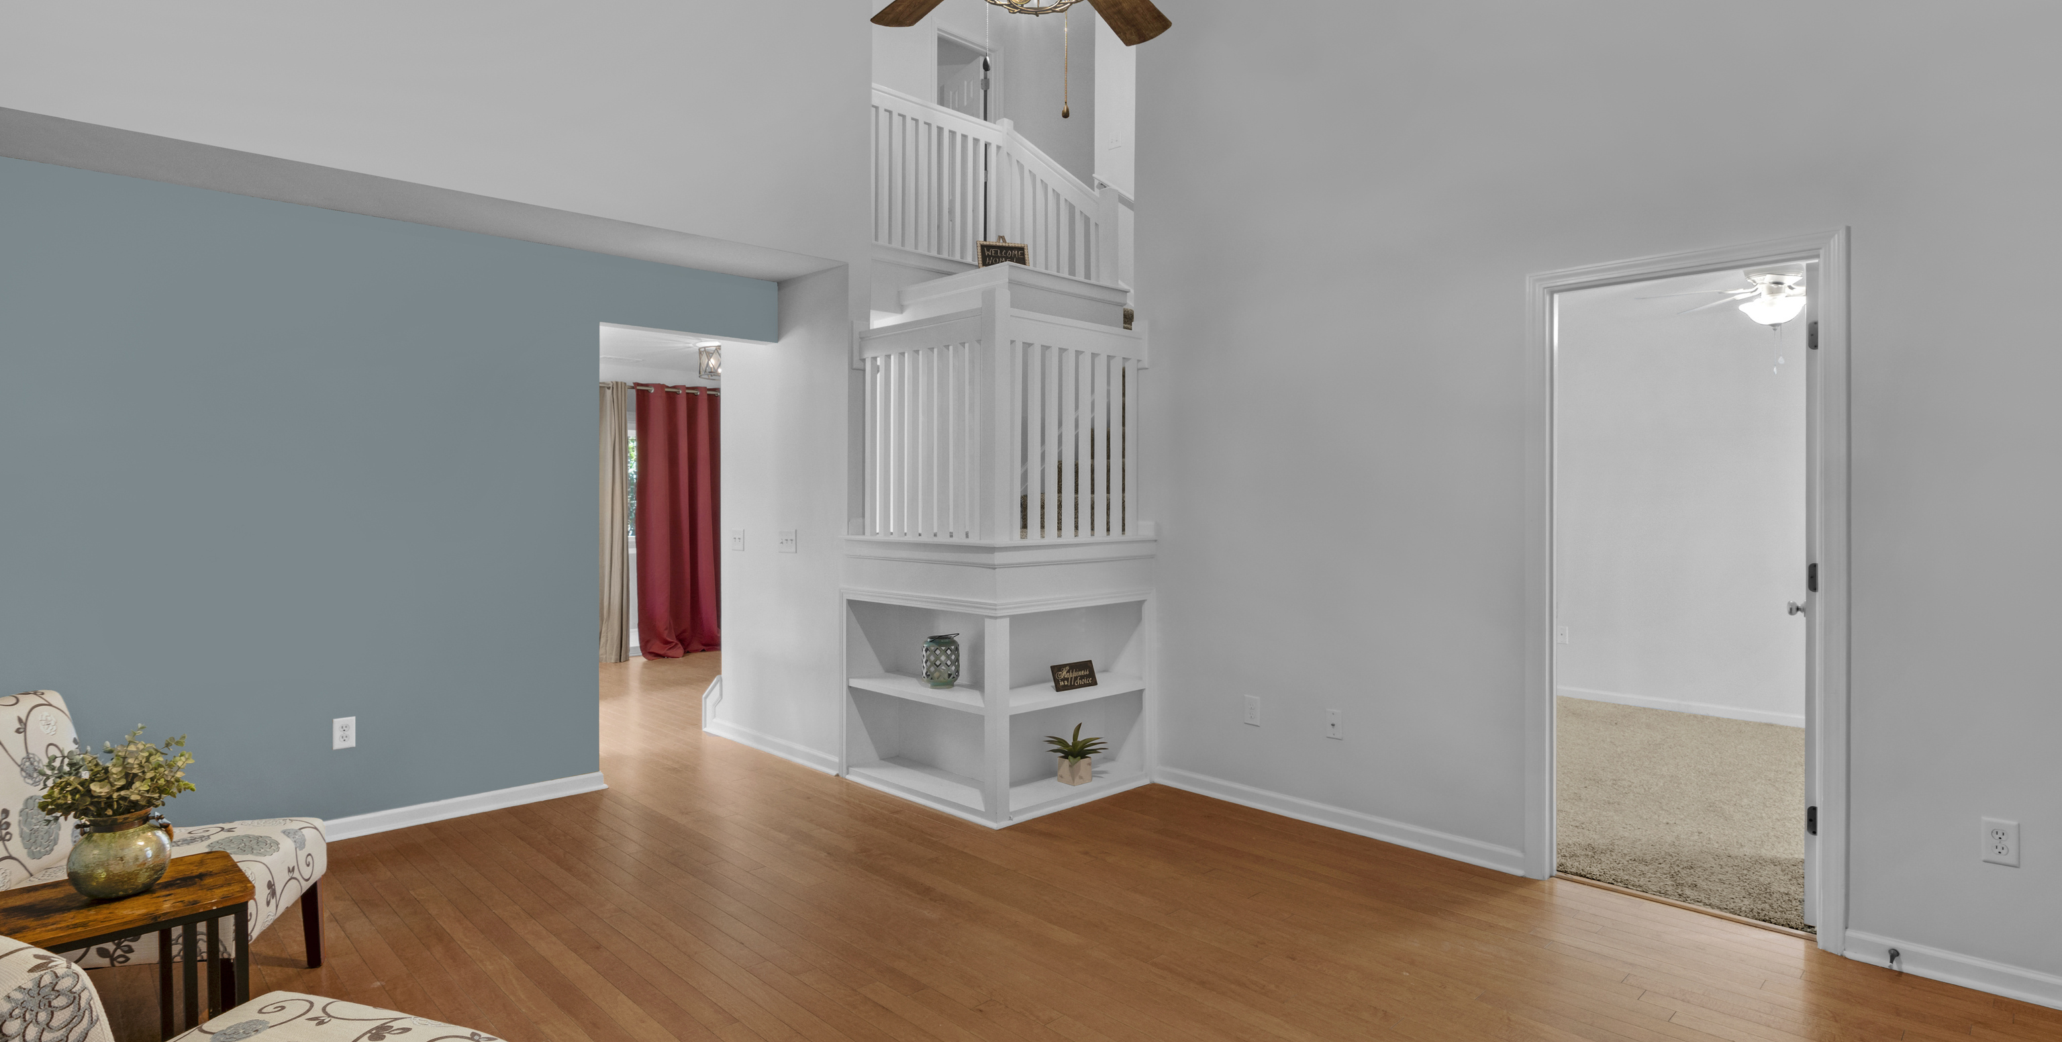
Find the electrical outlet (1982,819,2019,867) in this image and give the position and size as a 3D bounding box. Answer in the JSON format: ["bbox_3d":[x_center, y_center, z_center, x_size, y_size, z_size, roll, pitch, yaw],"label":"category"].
[{"bbox_3d":[2.563,0.850,2.420,0.072,0.117,0.012,1,2,42],"label":"electrical outlet"}]

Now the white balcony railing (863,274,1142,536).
[{"bbox_3d":[-0.143,-0.440,4.260,0.890,1.030,0.920,-1,2,-44],"label":"white balcony railing"}]

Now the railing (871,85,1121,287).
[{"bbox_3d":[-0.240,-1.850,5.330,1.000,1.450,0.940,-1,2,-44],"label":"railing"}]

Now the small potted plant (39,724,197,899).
[{"bbox_3d":[-1.745,0.545,1.755,0.235,0.320,0.235,1,2,45],"label":"small potted plant"}]

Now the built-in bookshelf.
[{"bbox_3d":[-0.164,0.775,4.270,0.950,0.880,1.050,-1,2,-44],"label":"built-in bookshelf"}]

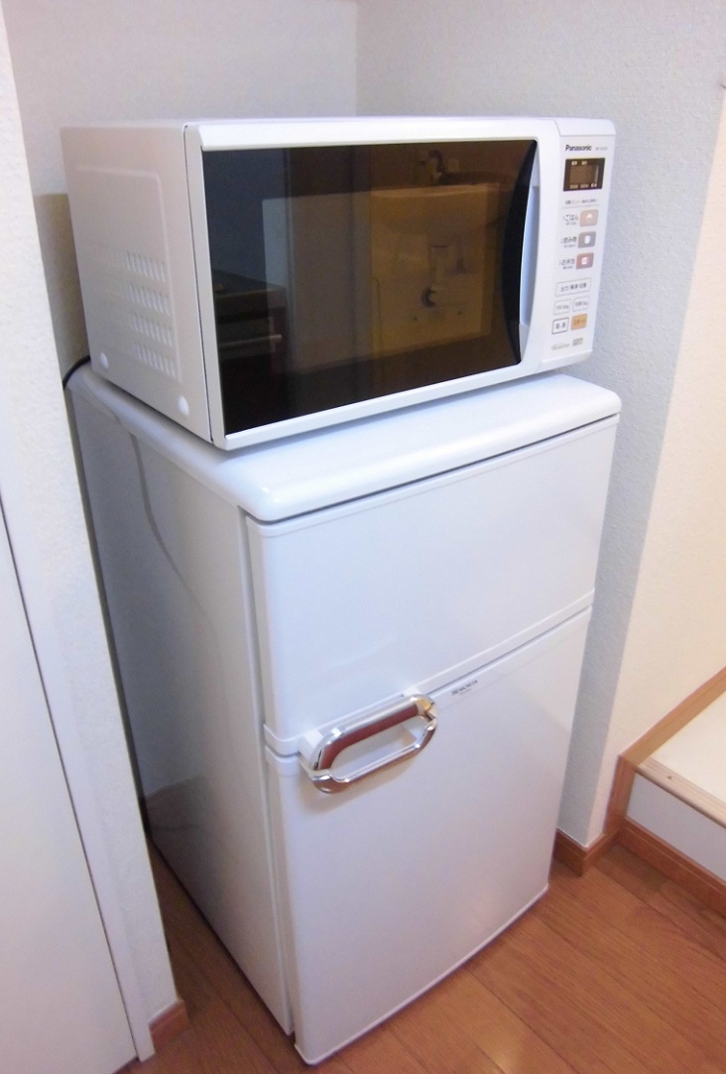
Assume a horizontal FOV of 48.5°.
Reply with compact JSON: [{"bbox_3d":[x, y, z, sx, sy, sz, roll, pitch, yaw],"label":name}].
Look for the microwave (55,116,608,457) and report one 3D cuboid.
[{"bbox_3d":[-0.022,-0.305,0.883,0.477,0.264,0.324,-19,33,-31],"label":"microwave"}]

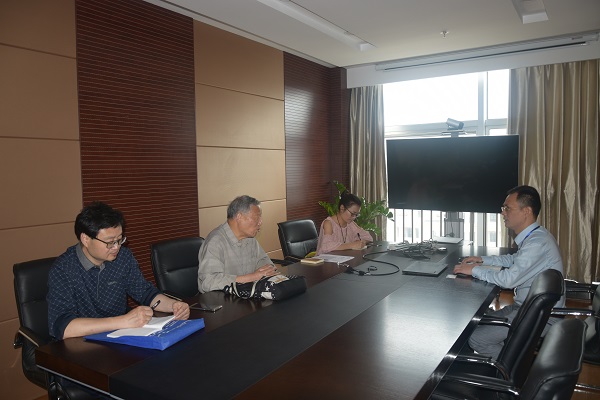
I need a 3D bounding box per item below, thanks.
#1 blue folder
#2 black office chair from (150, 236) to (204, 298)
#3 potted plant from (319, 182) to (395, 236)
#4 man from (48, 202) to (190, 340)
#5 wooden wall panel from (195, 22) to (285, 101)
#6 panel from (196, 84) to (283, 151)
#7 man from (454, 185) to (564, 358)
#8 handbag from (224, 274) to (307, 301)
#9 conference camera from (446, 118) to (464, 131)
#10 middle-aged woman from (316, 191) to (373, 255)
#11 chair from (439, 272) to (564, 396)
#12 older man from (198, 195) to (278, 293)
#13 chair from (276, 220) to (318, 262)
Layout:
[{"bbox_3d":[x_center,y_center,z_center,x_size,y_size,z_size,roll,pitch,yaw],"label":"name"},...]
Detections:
[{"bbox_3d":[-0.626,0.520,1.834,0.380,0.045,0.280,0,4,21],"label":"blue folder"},{"bbox_3d":[-0.549,0.722,2.849,0.650,0.970,0.600,2,5,32],"label":"black office chair"},{"bbox_3d":[0.599,0.444,4.820,0.720,1.282,0.720,1,4,34],"label":"potted plant"},{"bbox_3d":[-0.844,0.639,2.007,0.640,1.270,0.540,3,5,38],"label":"man"},{"bbox_3d":[-0.530,-1.312,4.385,0.030,0.540,1.305,1,4,34],"label":"wooden wall panel"},{"bbox_3d":[-0.520,-0.777,4.417,0.030,0.540,1.305,1,4,34],"label":"panel"},{"bbox_3d":[1.157,0.560,2.580,0.640,1.280,0.520,2,5,32],"label":"man"},{"bbox_3d":[-0.193,0.451,2.442,0.380,0.090,0.260,1,4,34],"label":"handbag"},{"bbox_3d":[1.541,-0.748,4.460,0.165,0.125,0.110,2,5,36],"label":"conference camera"},{"bbox_3d":[0.345,0.532,3.725,0.580,1.190,0.490,2,5,36],"label":"middle-aged woman"},{"bbox_3d":[0.806,0.765,2.000,0.650,0.970,0.600,2,5,32],"label":"chair"},{"bbox_3d":[-0.334,0.605,2.675,0.680,1.260,0.570,1,4,34],"label":"older man"},{"bbox_3d":[0.202,0.676,3.636,0.660,0.980,0.620,1,4,34],"label":"chair"}]

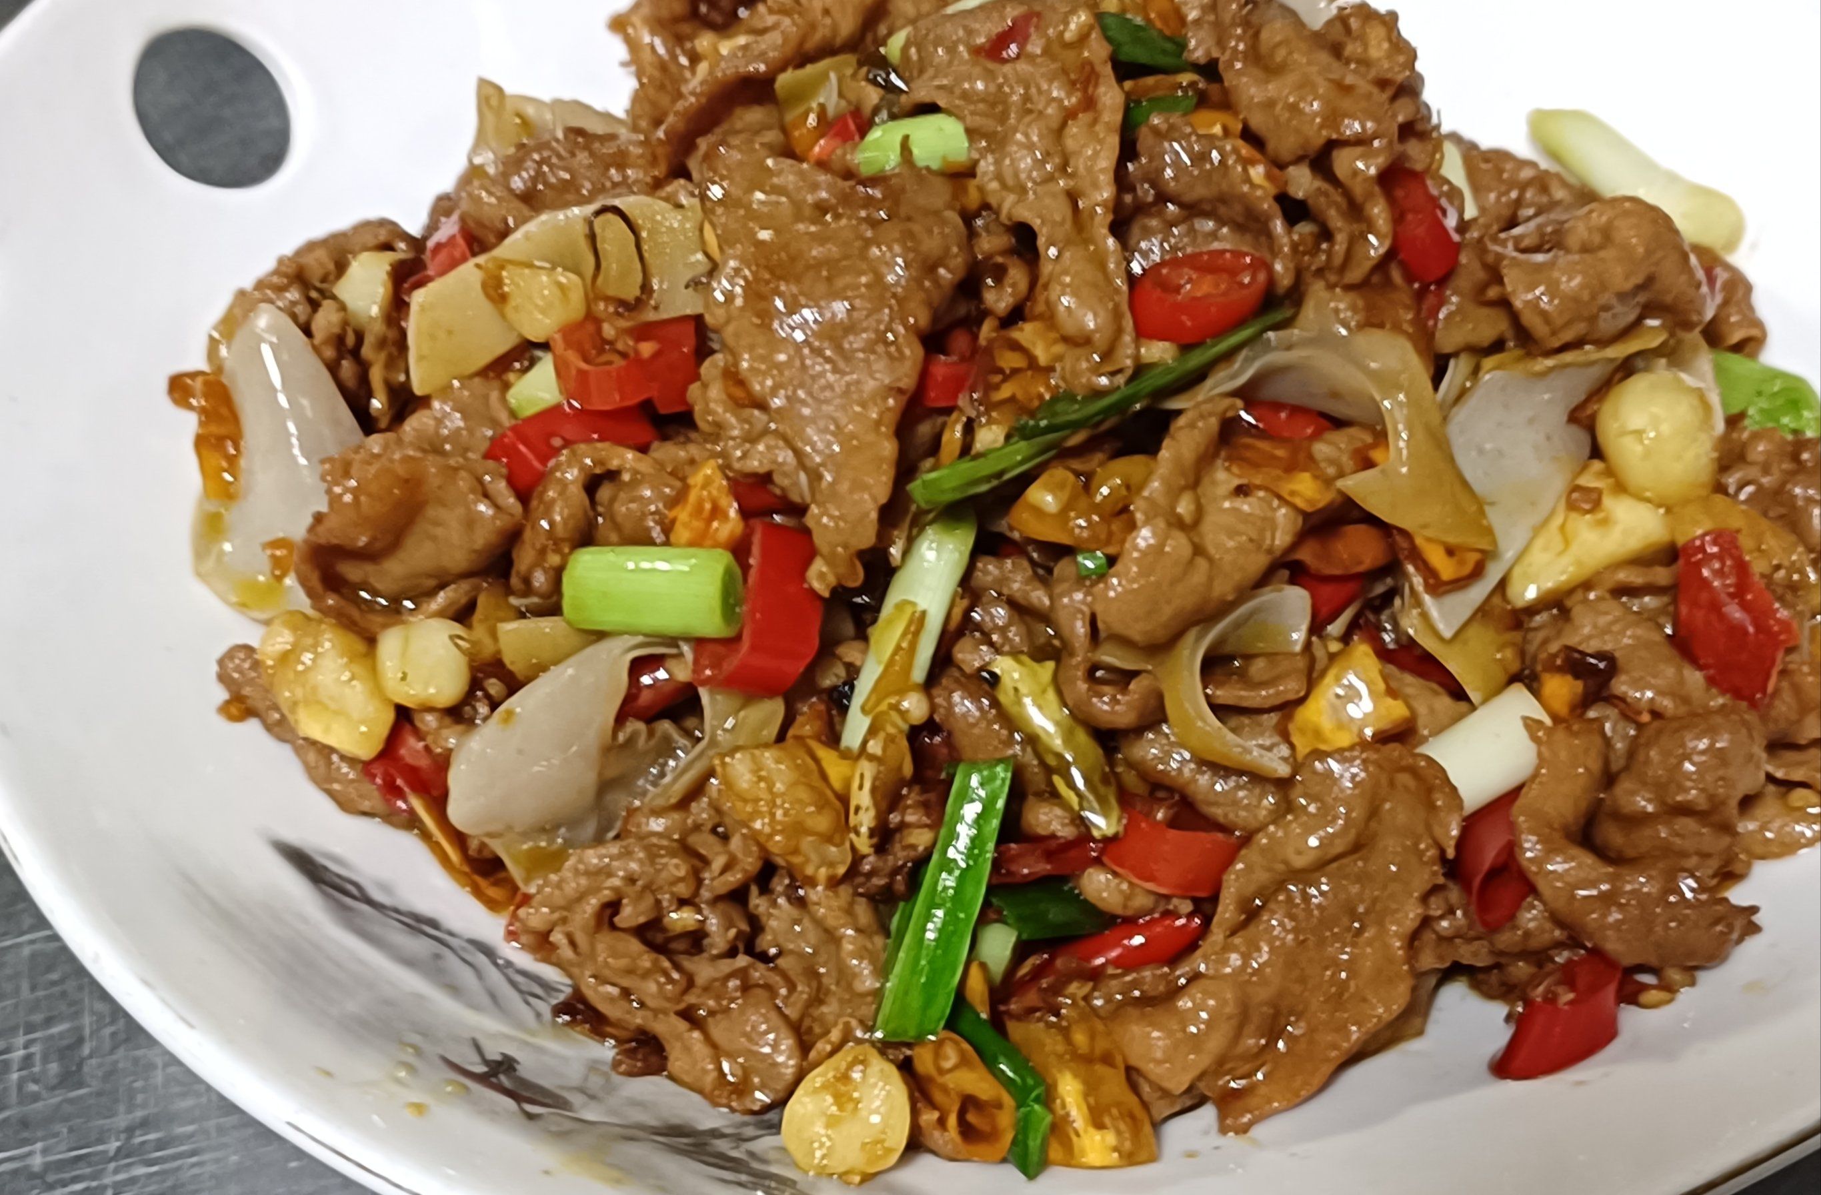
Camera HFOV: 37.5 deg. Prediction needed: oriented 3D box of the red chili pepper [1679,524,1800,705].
[{"bbox_3d":[0.117,0.003,0.380,0.014,0.006,0.023,-15,64,-11],"label":"red chili pepper"}]

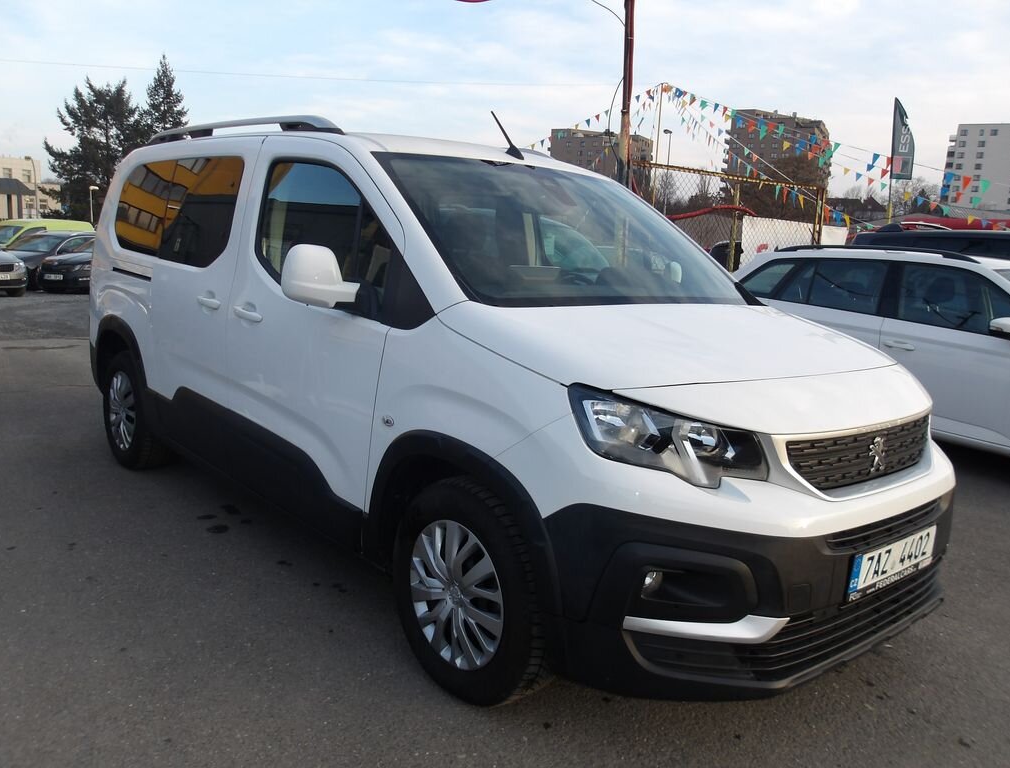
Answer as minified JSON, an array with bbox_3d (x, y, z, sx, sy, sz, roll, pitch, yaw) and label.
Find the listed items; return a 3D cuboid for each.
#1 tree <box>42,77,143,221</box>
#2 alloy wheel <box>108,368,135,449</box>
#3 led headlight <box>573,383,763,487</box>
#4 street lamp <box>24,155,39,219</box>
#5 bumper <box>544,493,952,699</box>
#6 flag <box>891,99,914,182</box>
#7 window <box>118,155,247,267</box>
[{"bbox_3d":[-30.377,-15.929,59.021,7.000,12.960,7.000,3,9,0],"label":"tree"},{"bbox_3d":[-2.096,0.152,4.514,0.140,0.430,0.430,-5,12,-42],"label":"alloy wheel"},{"bbox_3d":[0.411,0.139,1.962,0.405,0.240,0.370,-5,12,-42],"label":"led headlight"},{"bbox_3d":[-30.465,-11.482,51.514,1.000,6.440,0.300,3,9,0],"label":"street lamp"},{"bbox_3d":[0.920,0.515,2.414,1.800,0.480,0.525,-5,12,-42],"label":"bumper"},{"bbox_3d":[8.461,-5.204,17.000,0.450,1.750,0.060,6,9,20],"label":"flag"},{"bbox_3d":[-1.618,-0.840,3.858,0.070,0.510,1.490,8,3,-43],"label":"window"}]

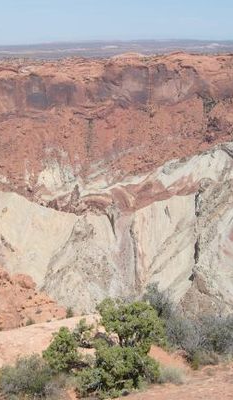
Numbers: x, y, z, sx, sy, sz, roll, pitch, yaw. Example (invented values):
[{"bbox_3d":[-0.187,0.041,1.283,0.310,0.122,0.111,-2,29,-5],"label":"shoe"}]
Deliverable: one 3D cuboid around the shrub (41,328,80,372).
[{"bbox_3d":[-0.959,2.607,9.400,0.660,0.820,0.650,0,16,0],"label":"shrub"}]

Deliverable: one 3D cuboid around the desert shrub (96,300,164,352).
[{"bbox_3d":[0.252,2.277,9.700,1.200,1.020,1.050,0,16,0],"label":"desert shrub"}]

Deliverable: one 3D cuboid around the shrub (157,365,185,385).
[{"bbox_3d":[0.902,2.914,9.000,0.460,0.300,0.420,0,16,0],"label":"shrub"}]

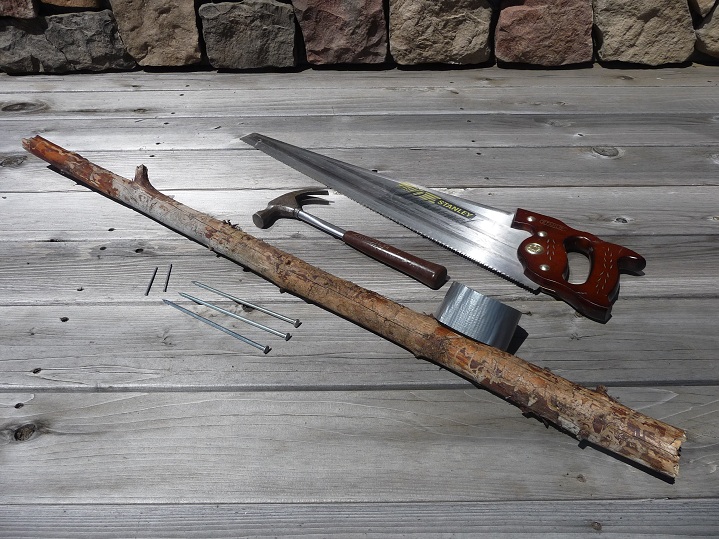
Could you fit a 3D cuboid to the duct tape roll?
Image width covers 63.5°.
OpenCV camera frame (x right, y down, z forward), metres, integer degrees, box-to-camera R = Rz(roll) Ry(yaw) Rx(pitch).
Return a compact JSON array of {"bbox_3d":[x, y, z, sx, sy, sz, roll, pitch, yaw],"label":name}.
[{"bbox_3d":[0.142,0.055,0.690,0.090,0.048,0.090,24,3,-2],"label":"duct tape roll"}]

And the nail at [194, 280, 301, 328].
[{"bbox_3d":[-0.156,0.043,0.776,0.178,0.011,0.011,19,44,23],"label":"nail"}]

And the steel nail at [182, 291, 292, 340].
[{"bbox_3d":[-0.167,0.058,0.758,0.182,0.011,0.011,18,44,23],"label":"steel nail"}]

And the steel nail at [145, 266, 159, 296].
[{"bbox_3d":[-0.289,0.016,0.811,0.004,0.004,0.061,-1,40,-1],"label":"steel nail"}]

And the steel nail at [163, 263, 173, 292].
[{"bbox_3d":[-0.268,0.012,0.817,0.004,0.004,0.061,-4,40,-4],"label":"steel nail"}]

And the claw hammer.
[{"bbox_3d":[-0.007,-0.050,0.868,0.314,0.029,0.123,27,47,28],"label":"claw hammer"}]

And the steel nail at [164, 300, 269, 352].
[{"bbox_3d":[-0.188,0.070,0.745,0.181,0.011,0.011,20,44,25],"label":"steel nail"}]

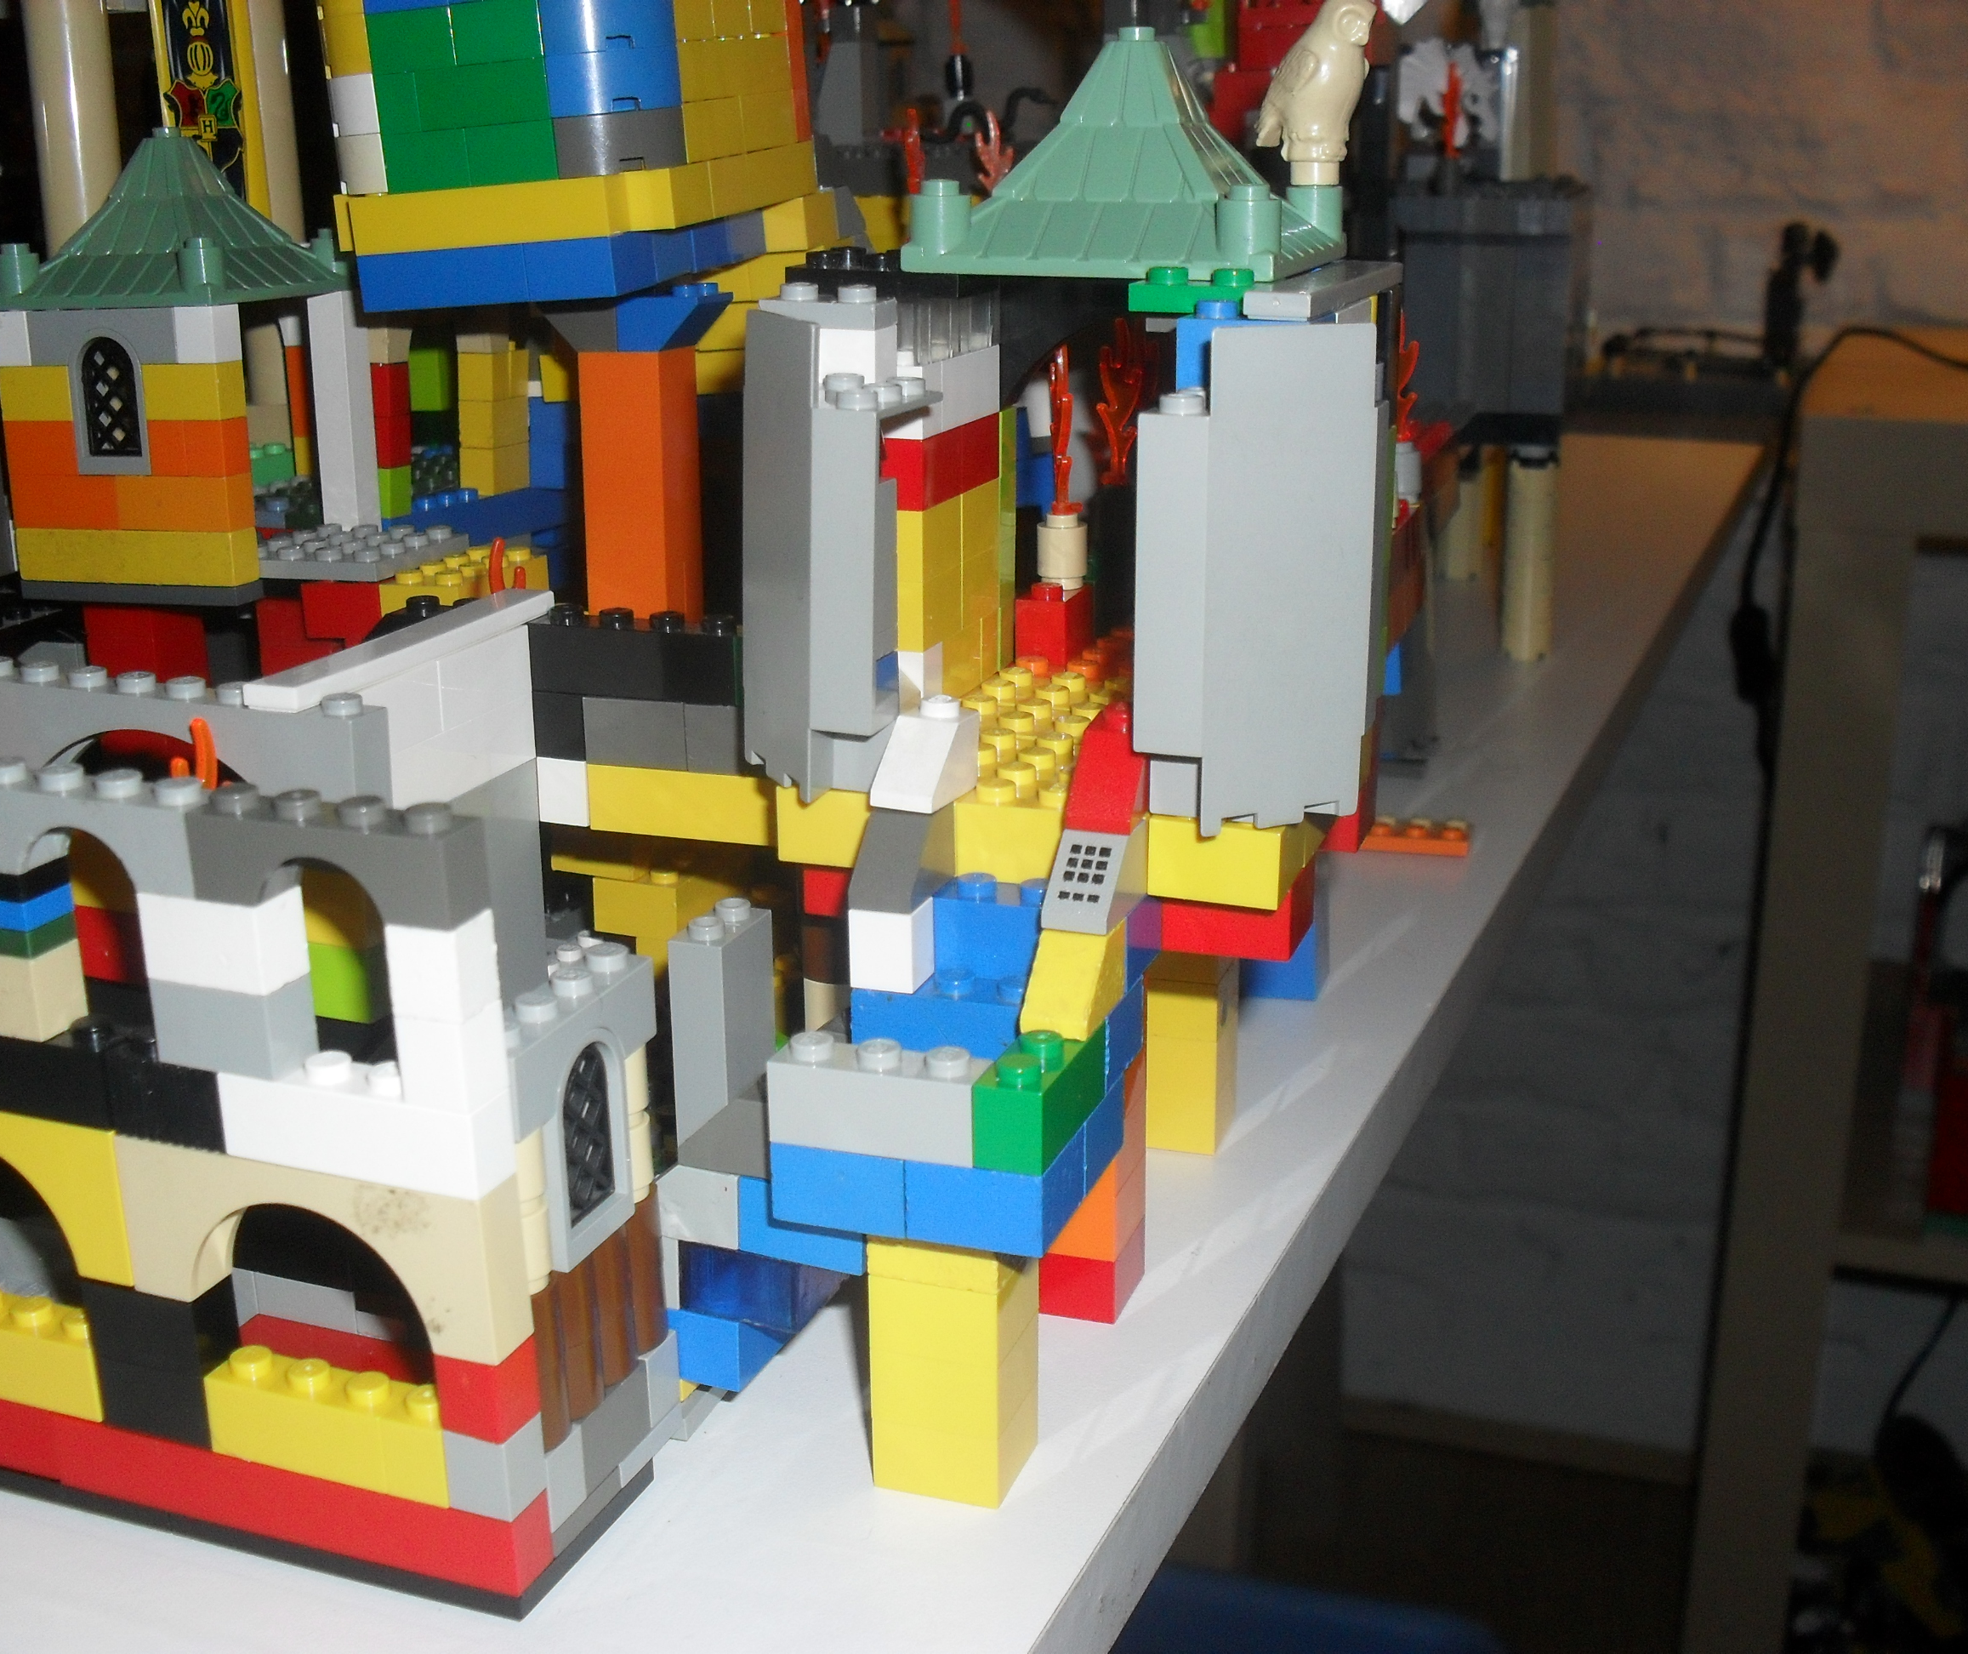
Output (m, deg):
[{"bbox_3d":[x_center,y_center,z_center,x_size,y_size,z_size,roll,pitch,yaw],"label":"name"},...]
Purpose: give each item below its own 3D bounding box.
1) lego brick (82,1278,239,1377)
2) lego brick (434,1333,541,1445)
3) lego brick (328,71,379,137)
[{"bbox_3d":[-0.095,0.056,0.259,0.016,0.011,0.008,6,18,21],"label":"lego brick"},{"bbox_3d":[-0.054,0.060,0.244,0.008,0.011,0.008,6,18,21],"label":"lego brick"},{"bbox_3d":[-0.105,-0.121,0.375,0.016,0.010,0.016,2,19,18],"label":"lego brick"}]

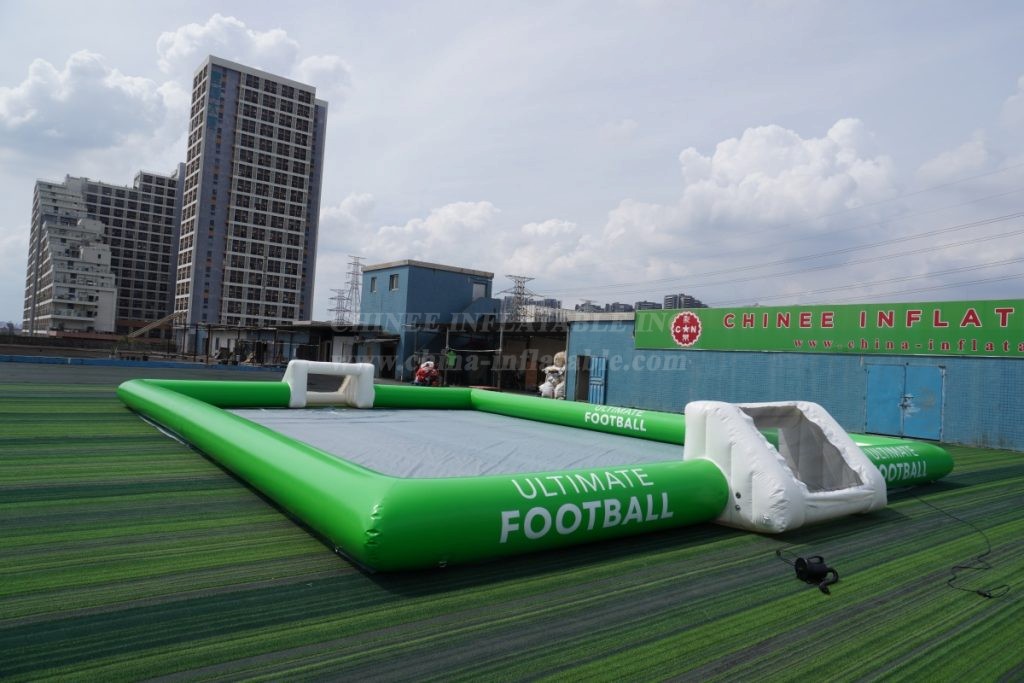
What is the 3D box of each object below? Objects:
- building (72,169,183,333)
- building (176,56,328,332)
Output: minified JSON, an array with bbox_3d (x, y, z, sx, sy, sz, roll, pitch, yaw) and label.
[{"bbox_3d":[-166.994,-31.332,298.851,49.560,86.100,23.100,5,-3,-37],"label":"building"},{"bbox_3d":[-57.669,-25.972,152.029,26.000,63.160,14.500,5,-2,-38],"label":"building"}]

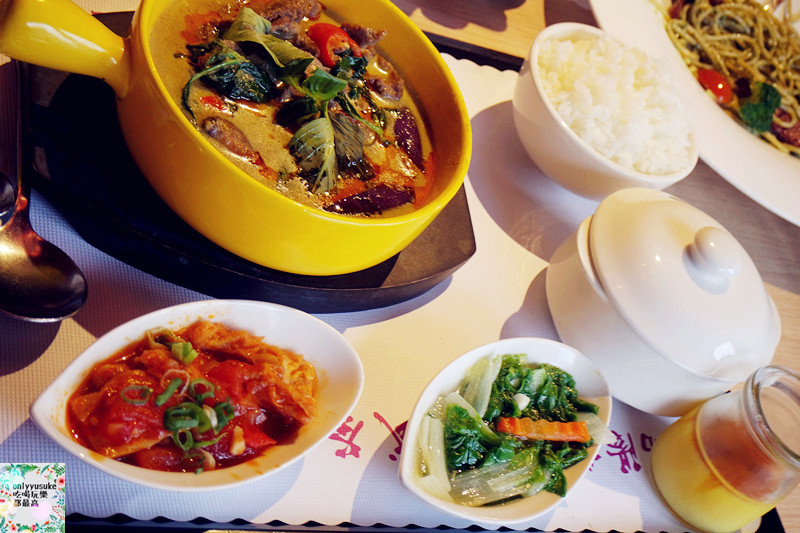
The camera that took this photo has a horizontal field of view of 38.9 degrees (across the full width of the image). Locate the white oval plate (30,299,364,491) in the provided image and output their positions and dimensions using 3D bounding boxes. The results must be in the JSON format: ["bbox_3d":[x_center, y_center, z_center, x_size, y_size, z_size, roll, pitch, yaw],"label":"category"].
[{"bbox_3d":[-0.078,0.056,0.443,0.139,0.032,0.077,-17,67,-42],"label":"white oval plate"}]

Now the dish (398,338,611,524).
[{"bbox_3d":[0.043,0.078,0.508,0.076,0.032,0.137,51,44,10],"label":"dish"}]

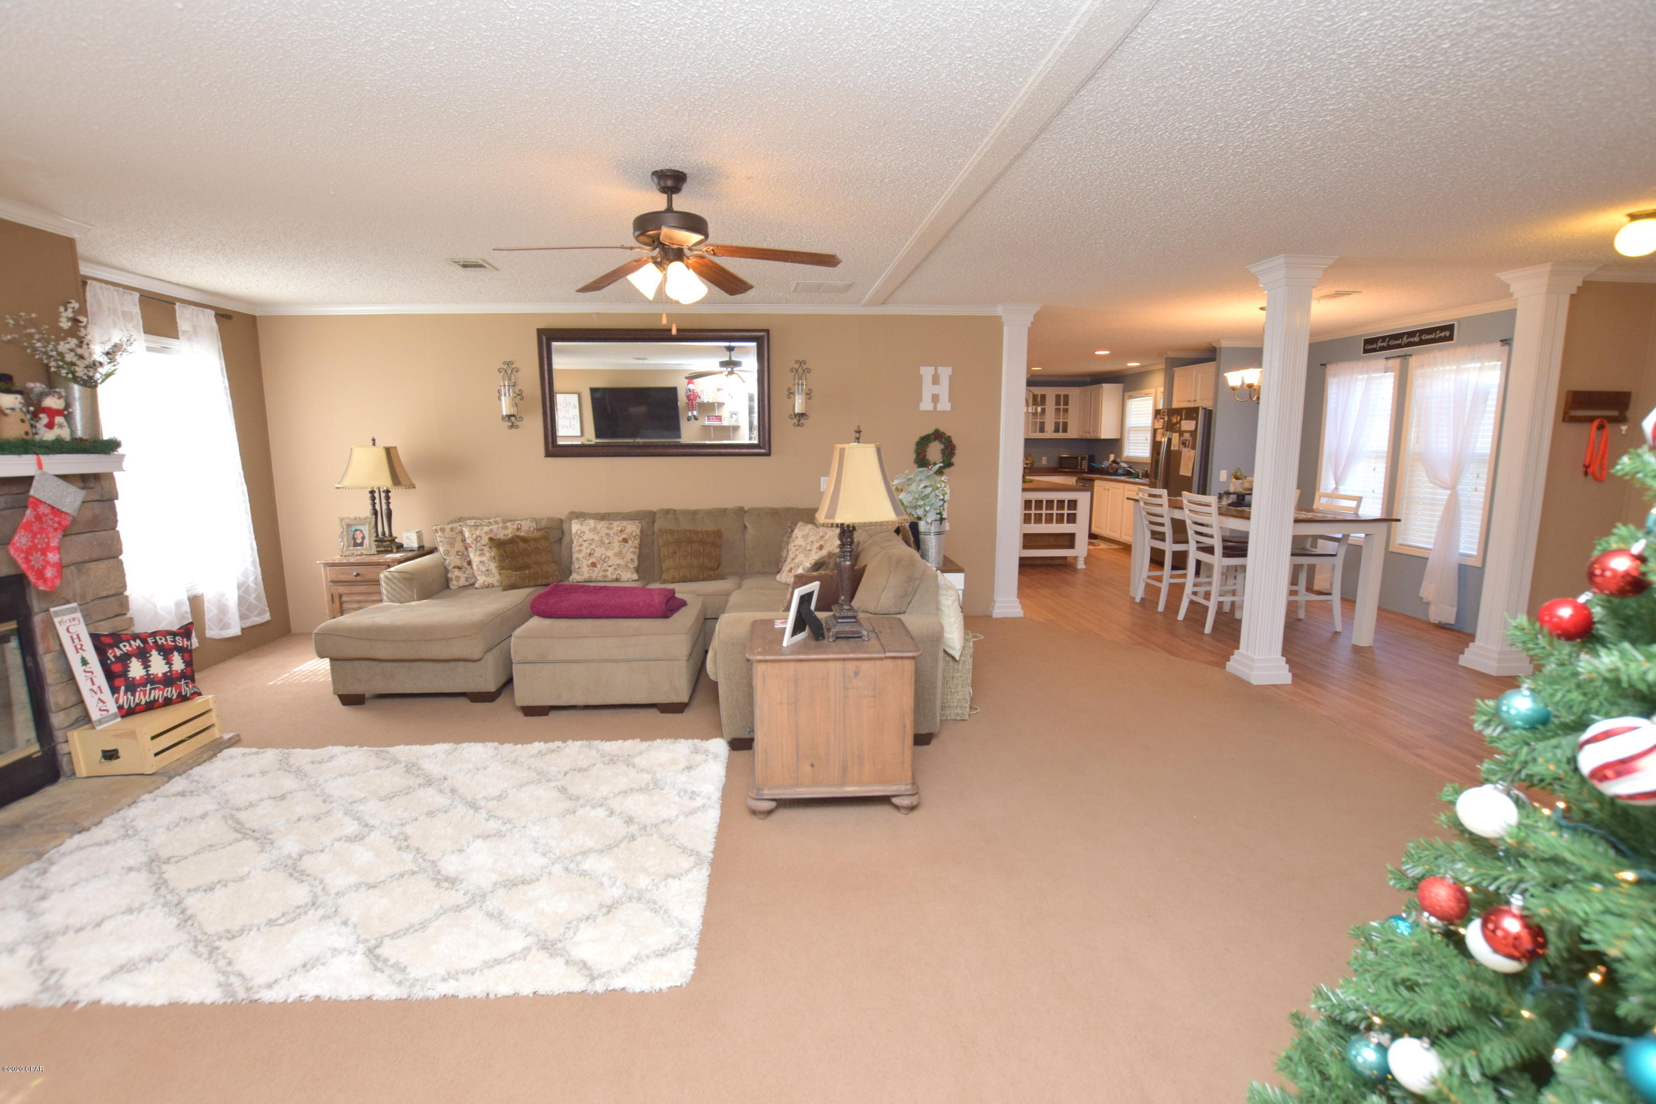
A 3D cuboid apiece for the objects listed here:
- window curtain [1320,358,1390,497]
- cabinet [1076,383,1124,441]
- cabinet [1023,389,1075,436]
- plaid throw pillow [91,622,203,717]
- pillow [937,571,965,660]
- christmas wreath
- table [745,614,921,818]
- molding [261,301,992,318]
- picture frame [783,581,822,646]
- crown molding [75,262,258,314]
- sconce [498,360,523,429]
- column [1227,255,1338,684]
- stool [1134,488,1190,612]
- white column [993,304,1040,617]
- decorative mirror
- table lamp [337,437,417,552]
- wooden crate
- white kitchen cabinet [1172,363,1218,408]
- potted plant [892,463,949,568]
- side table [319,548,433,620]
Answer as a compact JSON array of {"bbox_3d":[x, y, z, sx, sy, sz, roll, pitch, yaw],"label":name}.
[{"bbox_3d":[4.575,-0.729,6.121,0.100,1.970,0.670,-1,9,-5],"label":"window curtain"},{"bbox_3d":[4.152,-2.125,10.513,0.350,0.820,0.740,-1,9,-5],"label":"cabinet"},{"bbox_3d":[3.486,-2.194,10.944,0.821,0.794,0.320,-1,9,-5],"label":"cabinet"},{"bbox_3d":[-3.079,0.526,3.128,0.140,0.390,0.410,-6,6,23],"label":"plaid throw pillow"},{"bbox_3d":[0.582,0.304,3.663,0.150,0.440,0.430,-12,10,-12],"label":"pillow"},{"bbox_3d":[0.838,-0.789,5.404,0.340,0.350,0.075,-1,9,-5],"label":"christmas wreath"},{"bbox_3d":[0.011,0.663,2.842,0.665,0.680,0.520,-1,8,-4],"label":"table"},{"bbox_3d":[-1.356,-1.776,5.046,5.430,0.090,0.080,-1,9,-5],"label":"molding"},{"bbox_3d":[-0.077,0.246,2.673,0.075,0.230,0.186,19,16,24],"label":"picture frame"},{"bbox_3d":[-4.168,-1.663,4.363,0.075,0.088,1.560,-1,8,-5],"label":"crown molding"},{"bbox_3d":[-2.429,-1.208,5.291,0.185,0.520,0.130,-1,8,-5],"label":"sconce"},{"bbox_3d":[2.674,-0.441,4.139,0.285,2.455,0.285,-1,8,-5],"label":"column"},{"bbox_3d":[2.946,-0.034,5.895,0.540,1.020,0.440,-1,9,-5],"label":"stool"},{"bbox_3d":[1.462,-0.684,5.553,0.360,2.445,0.300,-1,9,-5],"label":"white column"},{"bbox_3d":[-1.277,-1.182,5.128,1.690,0.935,0.060,-1,9,-5],"label":"decorative mirror"},{"bbox_3d":[-3.120,-0.399,4.727,0.480,0.790,0.390,-1,9,-5],"label":"table lamp"},{"bbox_3d":[-3.087,0.822,3.129,0.295,0.220,0.410,-1,8,-5],"label":"wooden crate"},{"bbox_3d":[4.314,-1.821,7.734,0.420,0.470,0.880,-1,9,-5],"label":"white kitchen cabinet"},{"bbox_3d":[0.634,-0.250,4.718,0.397,0.708,0.350,-1,9,-5],"label":"potted plant"},{"bbox_3d":[-3.287,0.353,5.158,0.600,0.660,0.620,-1,8,-5],"label":"side table"}]

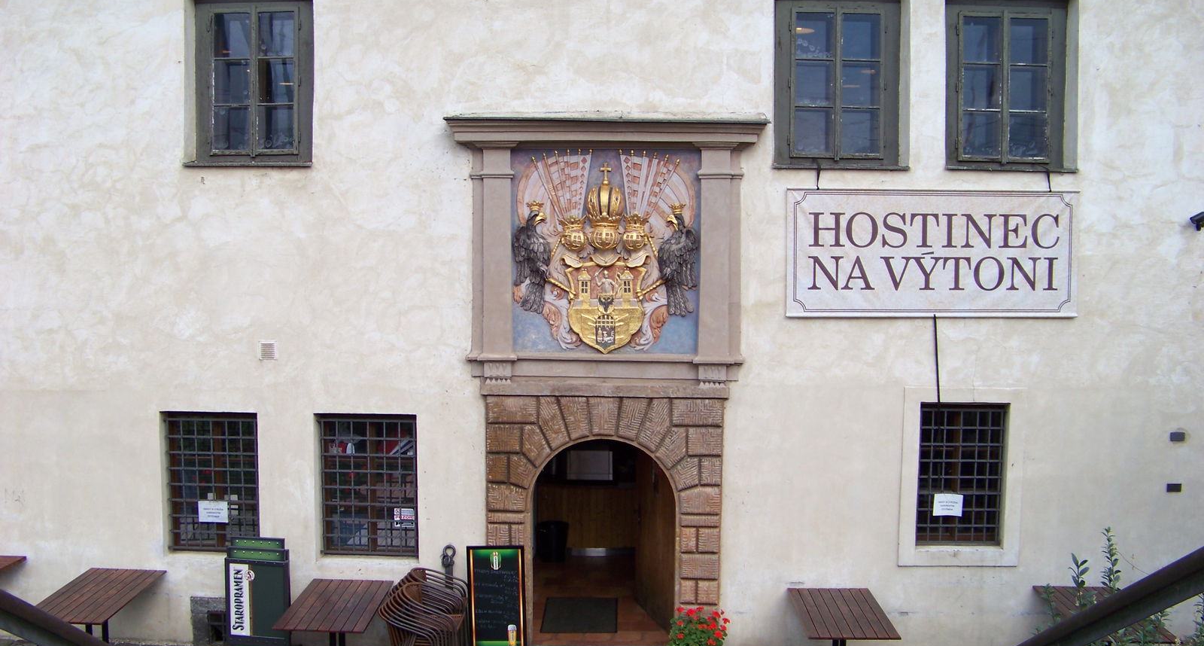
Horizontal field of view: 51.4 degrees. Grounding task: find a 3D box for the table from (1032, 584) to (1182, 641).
[{"bbox_3d":[4.663,3.069,11.818,0.810,0.745,1.450,0,5,0],"label":"table"}]

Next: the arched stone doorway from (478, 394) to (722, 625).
[{"bbox_3d":[0.028,1.961,12.317,2.290,2.520,0.320,0,5,1],"label":"arched stone doorway"}]

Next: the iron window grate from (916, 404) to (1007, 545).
[{"bbox_3d":[3.612,1.524,12.605,0.876,1.436,0.150,0,5,0],"label":"iron window grate"}]

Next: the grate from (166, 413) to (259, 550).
[{"bbox_3d":[-3.941,1.604,12.672,0.927,1.400,0.150,0,5,0],"label":"grate"}]

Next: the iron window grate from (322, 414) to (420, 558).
[{"bbox_3d":[-2.354,1.645,12.662,0.956,1.437,0.150,0,5,0],"label":"iron window grate"}]

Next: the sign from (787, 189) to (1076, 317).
[{"bbox_3d":[3.154,-0.659,11.882,2.710,1.198,0.050,0,5,1],"label":"sign"}]

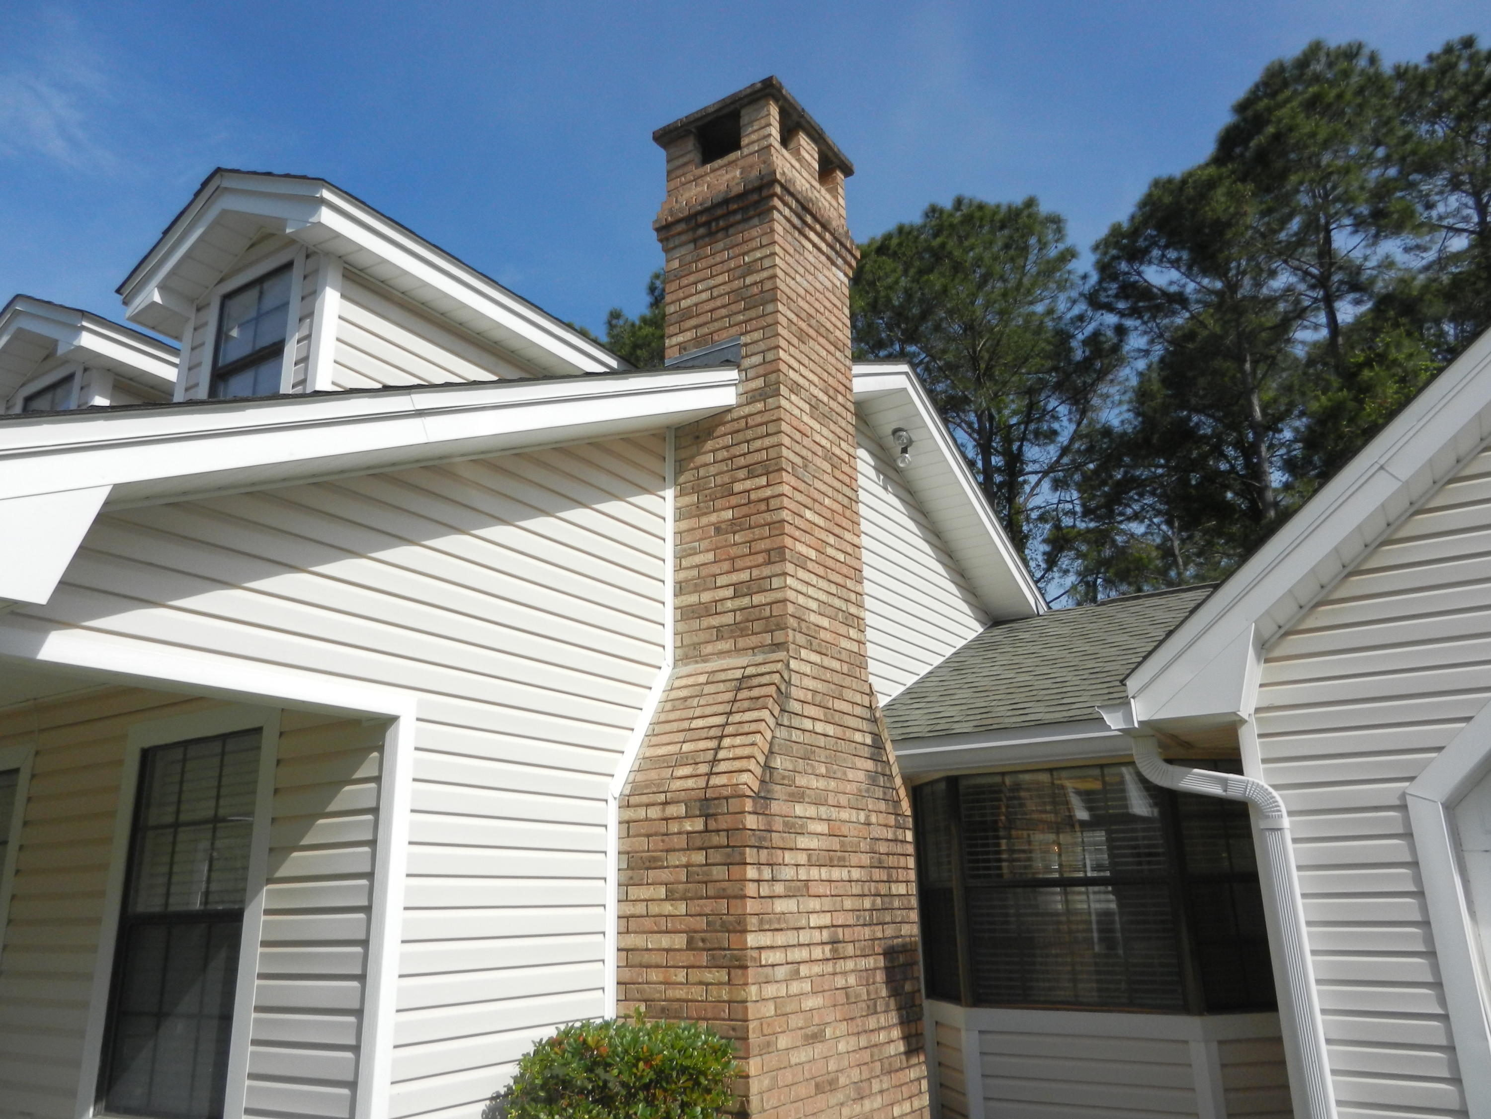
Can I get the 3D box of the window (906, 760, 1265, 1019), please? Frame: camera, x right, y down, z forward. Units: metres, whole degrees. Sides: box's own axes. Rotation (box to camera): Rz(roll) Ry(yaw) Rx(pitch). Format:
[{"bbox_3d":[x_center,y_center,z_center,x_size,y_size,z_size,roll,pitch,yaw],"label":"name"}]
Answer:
[{"bbox_3d":[1.902,1.900,6.251,2.160,1.320,0.440,-12,-21,31],"label":"window"}]

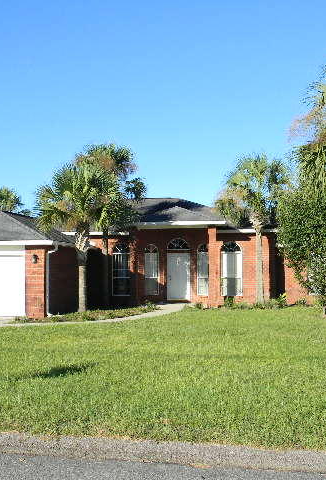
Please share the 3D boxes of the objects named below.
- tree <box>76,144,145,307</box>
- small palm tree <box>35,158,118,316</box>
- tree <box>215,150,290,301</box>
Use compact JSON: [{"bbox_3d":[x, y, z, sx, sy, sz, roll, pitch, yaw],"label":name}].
[{"bbox_3d":[-2.142,-0.561,21.157,2.770,6.560,2.800,0,-3,0],"label":"tree"},{"bbox_3d":[-3.188,-0.080,19.330,3.060,5.520,3.000,-1,-3,10],"label":"small palm tree"},{"bbox_3d":[3.542,-0.410,20.547,2.850,5.900,2.800,-1,-3,10],"label":"tree"}]

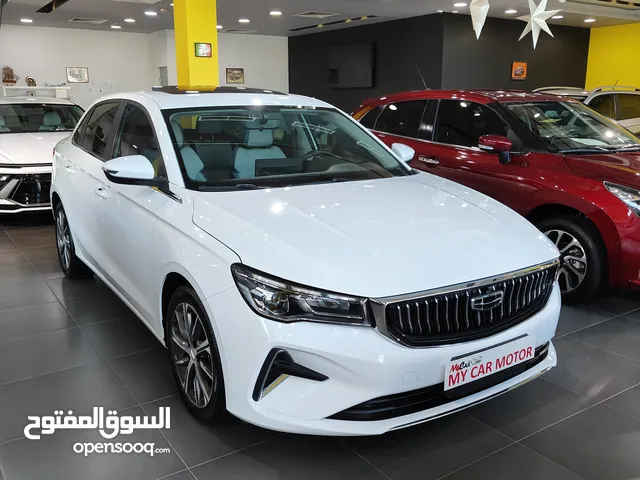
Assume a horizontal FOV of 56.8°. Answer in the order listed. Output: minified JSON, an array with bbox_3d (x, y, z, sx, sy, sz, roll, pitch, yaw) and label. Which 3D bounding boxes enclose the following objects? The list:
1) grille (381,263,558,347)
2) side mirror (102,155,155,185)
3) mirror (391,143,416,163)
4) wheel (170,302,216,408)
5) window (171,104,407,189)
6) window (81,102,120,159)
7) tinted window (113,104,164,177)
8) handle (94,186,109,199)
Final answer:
[{"bbox_3d":[0.620,0.241,2.256,0.980,0.215,0.140,-9,15,-33],"label":"grille"},{"bbox_3d":[-0.930,-0.339,2.823,0.225,0.155,0.145,-9,15,-33],"label":"side mirror"},{"bbox_3d":[0.538,-0.566,3.859,0.225,0.155,0.145,-9,15,-33],"label":"mirror"},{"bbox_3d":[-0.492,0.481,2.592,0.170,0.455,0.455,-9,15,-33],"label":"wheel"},{"bbox_3d":[-0.197,-0.548,3.320,1.360,0.110,0.900,-9,42,-33],"label":"window"},{"bbox_3d":[-1.414,-0.721,3.828,0.060,0.378,0.656,21,-2,-36],"label":"window"},{"bbox_3d":[-0.925,-0.545,3.111,0.060,0.365,1.047,21,-2,-36],"label":"tinted window"},{"bbox_3d":[-1.231,-0.269,3.335,0.050,0.045,0.240,-9,15,-33],"label":"handle"}]

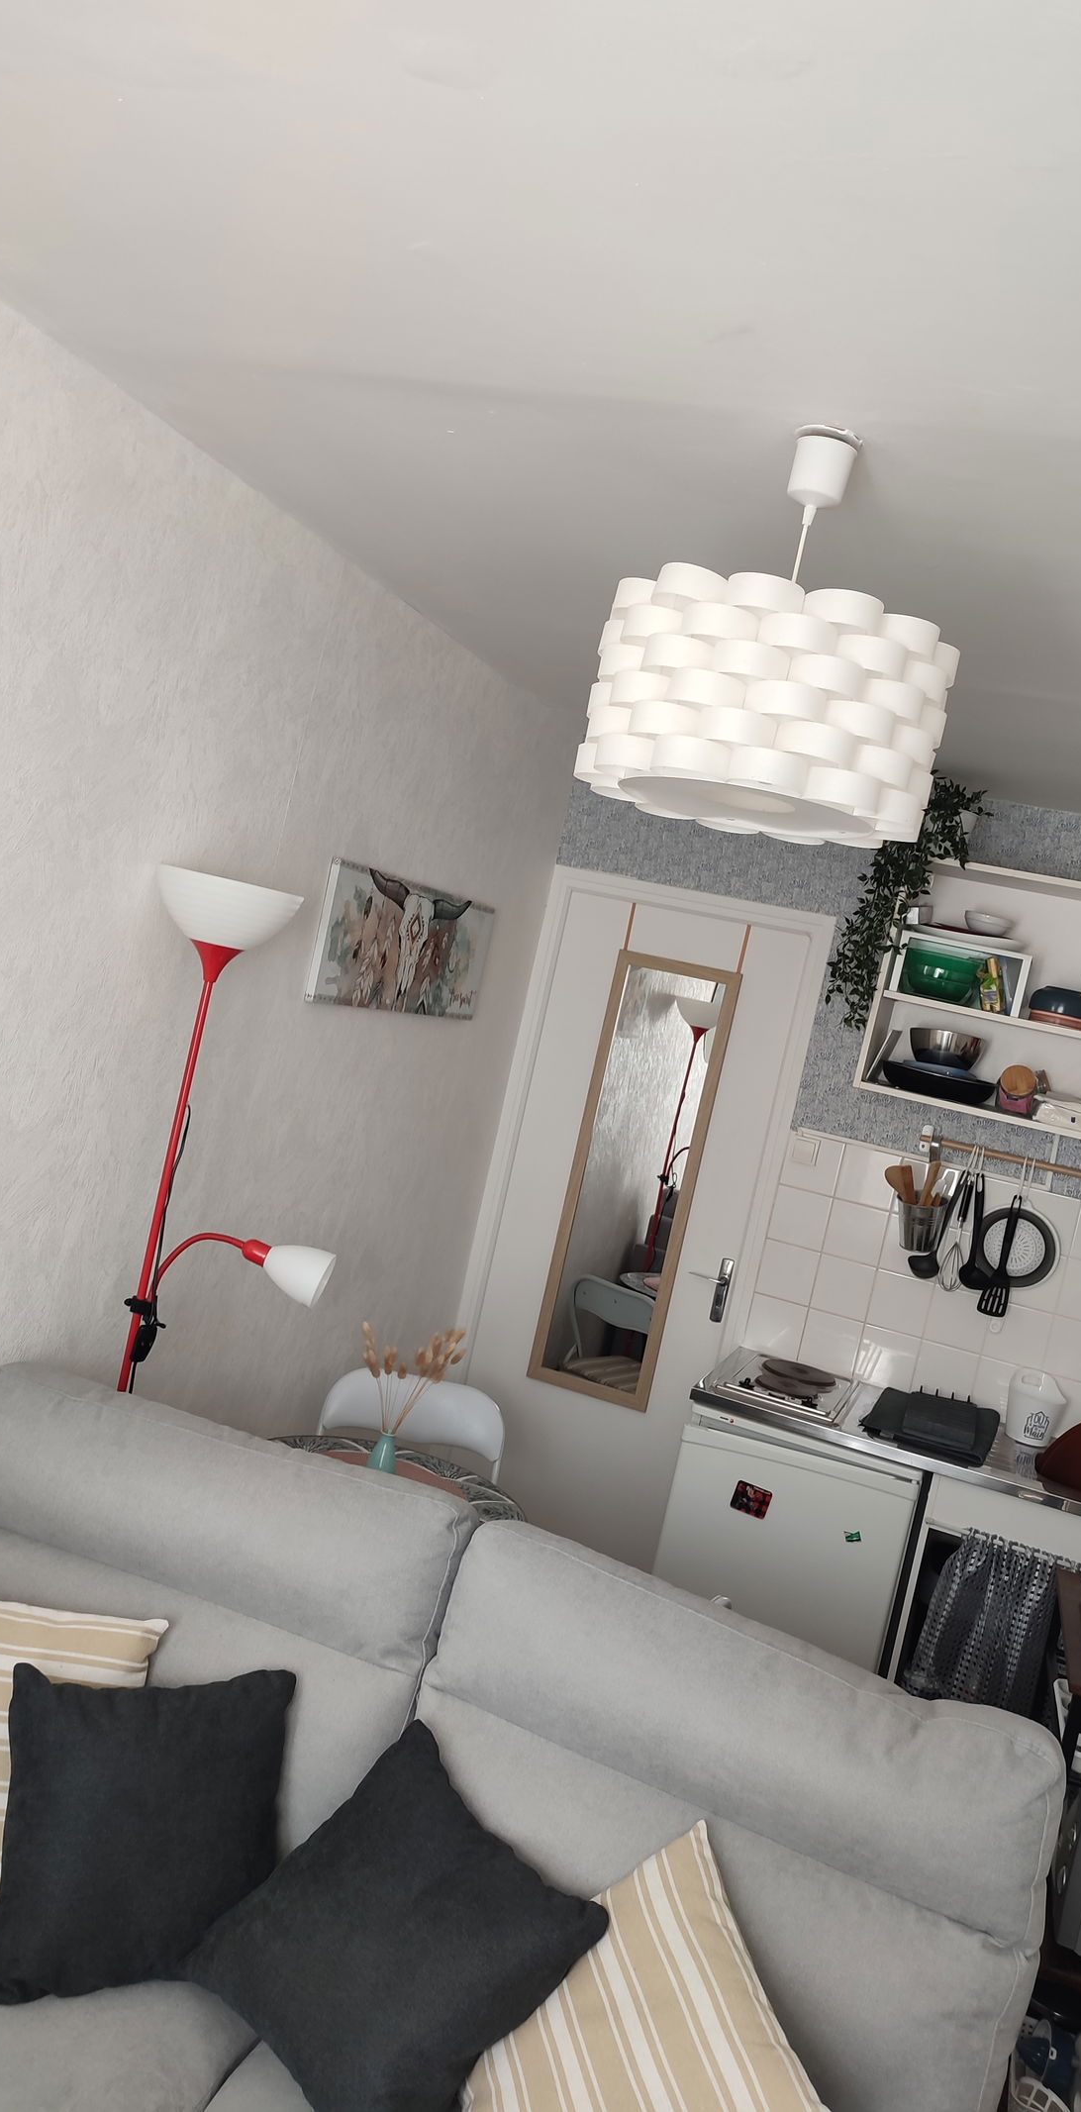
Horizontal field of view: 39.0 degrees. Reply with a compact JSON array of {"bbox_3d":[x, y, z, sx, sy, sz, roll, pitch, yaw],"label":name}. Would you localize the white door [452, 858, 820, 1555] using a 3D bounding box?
[{"bbox_3d":[0.192,0.584,4.194,0.760,2.040,0.060,13,4,18],"label":"white door"}]

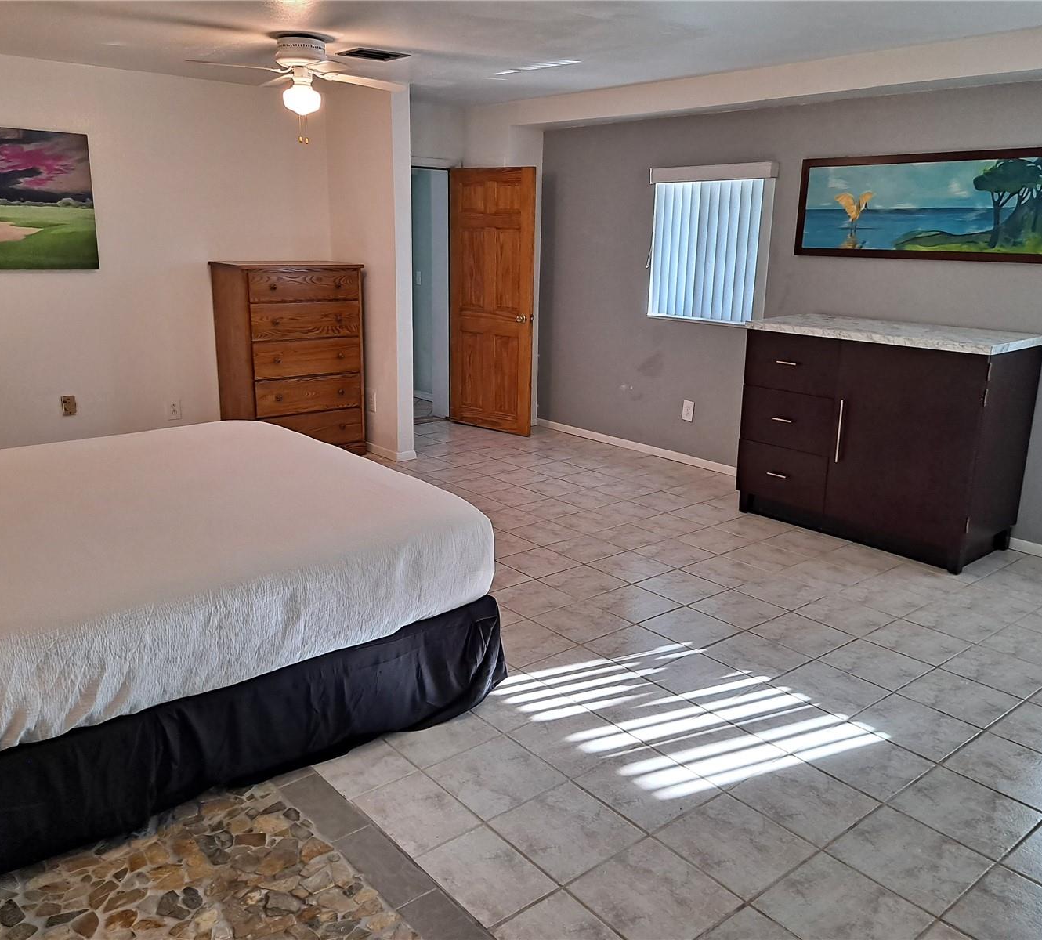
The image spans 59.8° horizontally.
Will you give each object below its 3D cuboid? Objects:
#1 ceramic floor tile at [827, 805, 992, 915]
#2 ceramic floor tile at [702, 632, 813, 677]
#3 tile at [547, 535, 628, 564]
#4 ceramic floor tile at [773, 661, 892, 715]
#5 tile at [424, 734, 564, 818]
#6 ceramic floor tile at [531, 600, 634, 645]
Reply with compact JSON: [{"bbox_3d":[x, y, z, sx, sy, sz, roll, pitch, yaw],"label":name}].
[{"bbox_3d":[0.998,0.994,2.323,0.305,0.010,0.305,-11,19,-38],"label":"ceramic floor tile"},{"bbox_3d":[0.913,0.730,3.522,0.312,0.010,0.312,-11,19,-38],"label":"ceramic floor tile"},{"bbox_3d":[0.331,0.404,4.585,0.306,0.010,0.306,-11,19,-38],"label":"tile"},{"bbox_3d":[1.091,0.777,3.199,0.305,0.010,0.305,-11,19,-39],"label":"ceramic floor tile"},{"bbox_3d":[-0.079,0.923,2.723,0.312,0.010,0.312,-11,19,-38],"label":"tile"},{"bbox_3d":[0.253,0.631,3.730,0.306,0.010,0.306,-11,19,-38],"label":"ceramic floor tile"}]

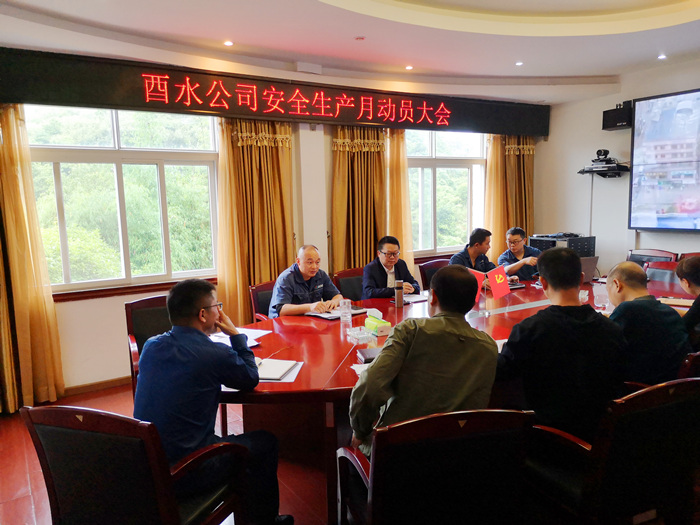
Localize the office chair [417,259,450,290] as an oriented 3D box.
[{"bbox_3d":[1.077,0.459,5.545,0.600,0.920,0.600,-7,8,-36],"label":"office chair"}]

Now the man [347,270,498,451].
[{"bbox_3d":[0.267,0.678,2.181,0.570,1.330,0.800,-3,7,-13],"label":"man"}]

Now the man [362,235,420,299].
[{"bbox_3d":[0.382,0.394,4.818,0.530,1.260,0.760,-6,8,-30],"label":"man"}]

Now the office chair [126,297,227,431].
[{"bbox_3d":[-1.172,0.725,3.744,0.580,0.950,0.600,-6,8,-32],"label":"office chair"}]

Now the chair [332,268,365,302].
[{"bbox_3d":[0.226,0.538,5.078,0.600,0.920,0.600,-7,9,-39],"label":"chair"}]

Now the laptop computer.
[{"bbox_3d":[1.996,0.085,4.938,0.350,0.240,0.290,-5,8,-25],"label":"laptop computer"}]

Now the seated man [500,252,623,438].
[{"bbox_3d":[0.822,0.630,2.336,0.560,1.360,0.800,-5,7,-24],"label":"seated man"}]

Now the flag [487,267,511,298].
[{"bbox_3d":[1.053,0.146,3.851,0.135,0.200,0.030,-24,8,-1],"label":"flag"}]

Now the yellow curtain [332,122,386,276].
[{"bbox_3d":[0.110,-0.304,6.003,0.680,2.380,0.160,-6,8,-33],"label":"yellow curtain"}]

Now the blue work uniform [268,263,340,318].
[{"bbox_3d":[-0.358,0.281,4.199,0.540,0.600,0.420,-6,8,-33],"label":"blue work uniform"}]

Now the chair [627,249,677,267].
[{"bbox_3d":[3.297,0.333,6.081,0.600,0.920,0.600,-6,8,-30],"label":"chair"}]

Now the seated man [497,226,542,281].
[{"bbox_3d":[1.704,0.284,5.438,0.550,1.270,0.780,-4,7,-19],"label":"seated man"}]

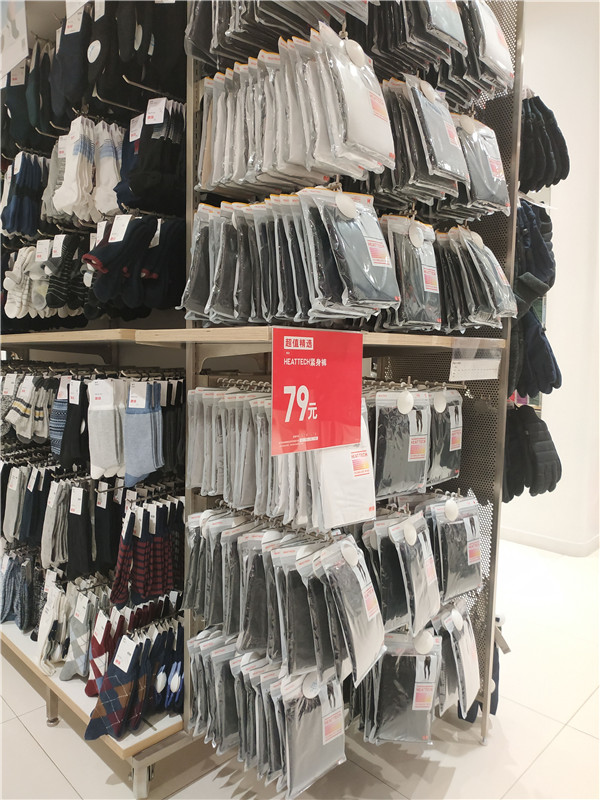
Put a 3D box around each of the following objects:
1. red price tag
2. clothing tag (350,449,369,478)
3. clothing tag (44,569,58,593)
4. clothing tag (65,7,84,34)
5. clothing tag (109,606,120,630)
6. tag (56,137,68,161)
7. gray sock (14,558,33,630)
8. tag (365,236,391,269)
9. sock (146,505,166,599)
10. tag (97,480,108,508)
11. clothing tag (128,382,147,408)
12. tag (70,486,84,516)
[{"bbox_3d":[0.038,-0.017,0.998,0.005,0.214,0.240,5,6,44],"label":"red price tag"},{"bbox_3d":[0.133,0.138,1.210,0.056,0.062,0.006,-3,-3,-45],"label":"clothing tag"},{"bbox_3d":[-0.765,0.560,1.705,0.045,0.066,0.004,1,-8,30],"label":"clothing tag"},{"bbox_3d":[-0.617,-1.040,1.520,0.048,0.075,0.006,3,-8,17],"label":"clothing tag"},{"bbox_3d":[-0.493,0.591,1.475,0.004,0.066,0.045,17,-3,-37],"label":"clothing tag"},{"bbox_3d":[-0.712,-0.764,1.677,0.045,0.066,0.004,10,6,26],"label":"tag"},{"bbox_3d":[-0.991,0.697,1.988,0.068,0.238,0.030,4,5,33],"label":"gray sock"},{"bbox_3d":[0.154,-0.288,1.085,0.062,0.062,0.004,-8,-9,-44],"label":"tag"},{"bbox_3d":[-0.380,0.402,1.470,0.065,0.235,0.025,3,5,28],"label":"sock"},{"bbox_3d":[-0.536,0.259,1.507,0.045,0.066,0.004,6,1,39],"label":"tag"},{"bbox_3d":[-0.405,-0.012,1.388,0.045,0.066,0.004,1,-5,12],"label":"clothing tag"},{"bbox_3d":[-0.652,0.296,1.620,0.046,0.075,0.006,4,0,27],"label":"tag"}]

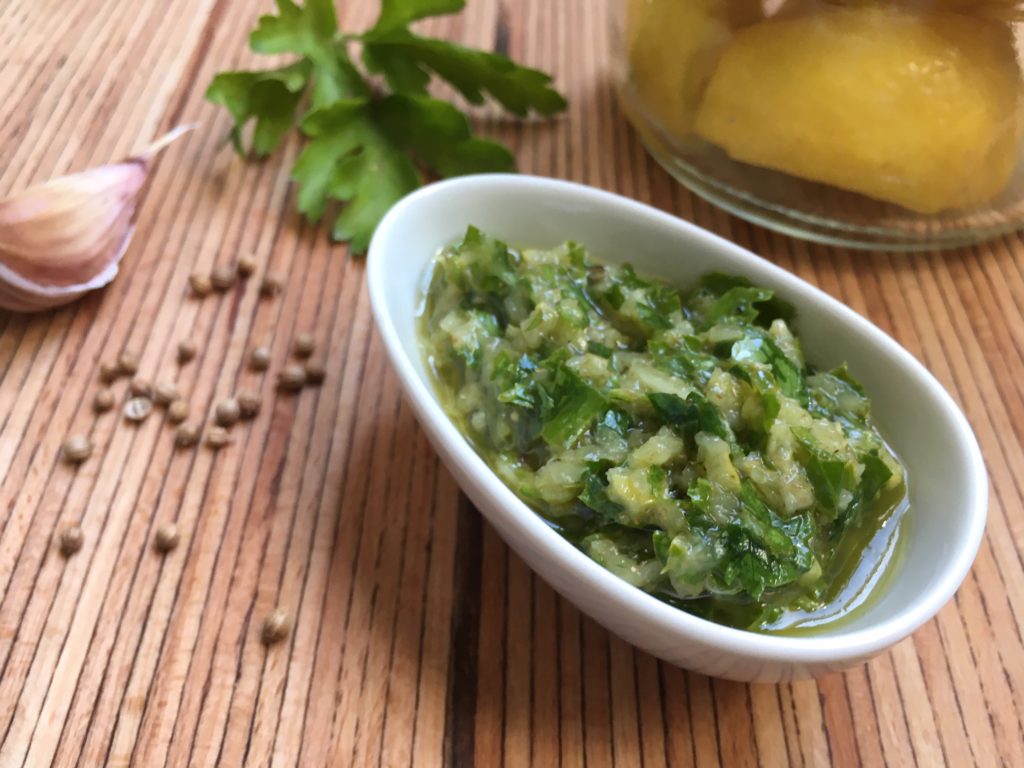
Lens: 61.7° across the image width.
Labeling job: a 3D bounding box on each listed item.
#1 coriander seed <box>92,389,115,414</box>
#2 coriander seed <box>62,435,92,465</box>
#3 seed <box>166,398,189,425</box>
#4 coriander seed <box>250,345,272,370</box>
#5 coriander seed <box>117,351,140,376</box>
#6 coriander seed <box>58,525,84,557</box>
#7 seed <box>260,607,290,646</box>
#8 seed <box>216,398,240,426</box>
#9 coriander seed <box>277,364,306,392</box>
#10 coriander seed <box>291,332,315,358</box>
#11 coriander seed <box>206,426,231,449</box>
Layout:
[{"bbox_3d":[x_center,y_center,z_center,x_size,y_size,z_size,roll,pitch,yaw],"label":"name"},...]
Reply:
[{"bbox_3d":[-0.074,0.003,0.156,0.004,0.004,0.004,0,52,2],"label":"coriander seed"},{"bbox_3d":[-0.075,0.011,0.149,0.005,0.005,0.005,0,52,2],"label":"coriander seed"},{"bbox_3d":[-0.060,0.005,0.154,0.004,0.004,0.004,0,52,2],"label":"seed"},{"bbox_3d":[-0.044,-0.005,0.152,0.004,0.004,0.004,1,53,1],"label":"coriander seed"},{"bbox_3d":[-0.074,-0.004,0.166,0.004,0.004,0.004,0,53,2],"label":"coriander seed"},{"bbox_3d":[-0.071,0.025,0.138,0.005,0.004,0.005,0,52,2],"label":"coriander seed"},{"bbox_3d":[-0.037,0.038,0.134,0.004,0.004,0.005,0,53,2],"label":"seed"},{"bbox_3d":[-0.048,0.005,0.145,0.004,0.004,0.004,1,53,1],"label":"seed"},{"bbox_3d":[-0.038,-0.001,0.149,0.004,0.004,0.004,1,53,1],"label":"coriander seed"},{"bbox_3d":[-0.041,-0.008,0.168,0.004,0.004,0.004,0,53,2],"label":"coriander seed"},{"bbox_3d":[-0.049,0.009,0.142,0.003,0.003,0.003,1,53,1],"label":"coriander seed"}]

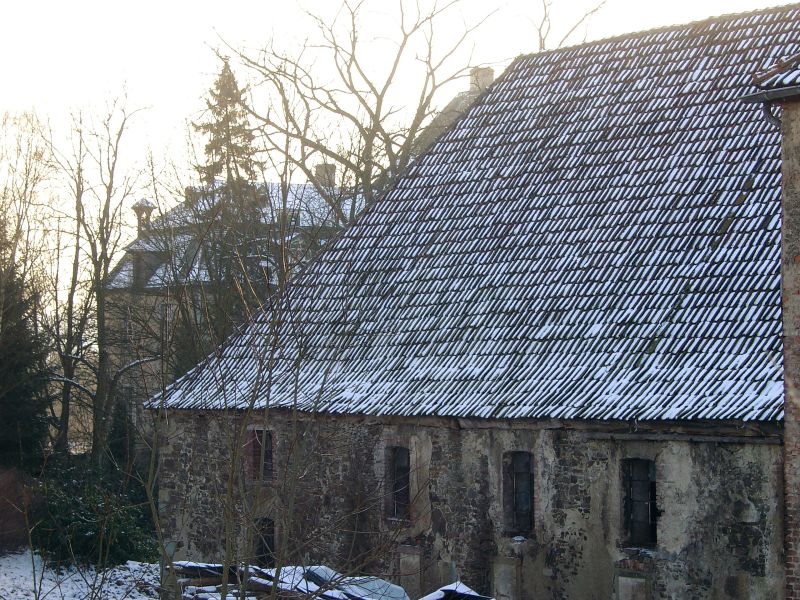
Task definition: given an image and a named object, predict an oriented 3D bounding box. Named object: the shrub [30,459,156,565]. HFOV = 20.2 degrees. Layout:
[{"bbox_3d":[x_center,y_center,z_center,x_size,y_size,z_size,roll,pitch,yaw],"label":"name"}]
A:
[{"bbox_3d":[-8.490,5.939,62.500,3.400,2.950,3.000,0,-2,0],"label":"shrub"}]

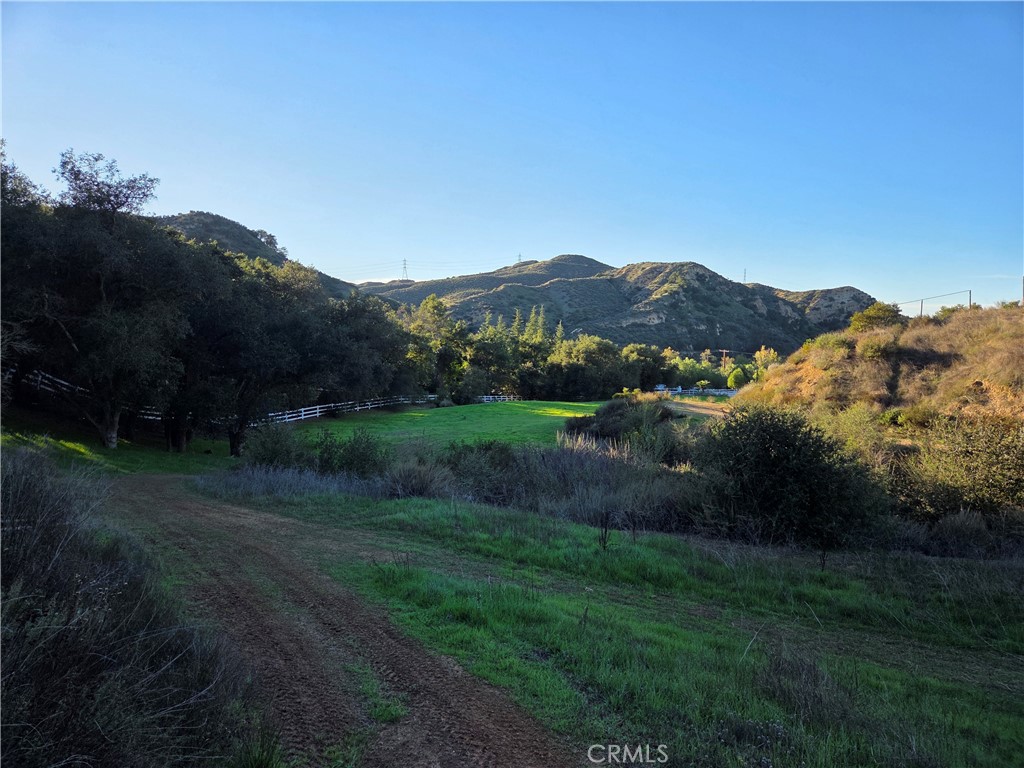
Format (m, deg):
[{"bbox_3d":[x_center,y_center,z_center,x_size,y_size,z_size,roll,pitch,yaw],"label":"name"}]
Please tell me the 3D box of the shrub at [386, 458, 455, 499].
[{"bbox_3d":[-2.110,2.160,15.500,1.580,0.950,1.400,0,0,0],"label":"shrub"}]

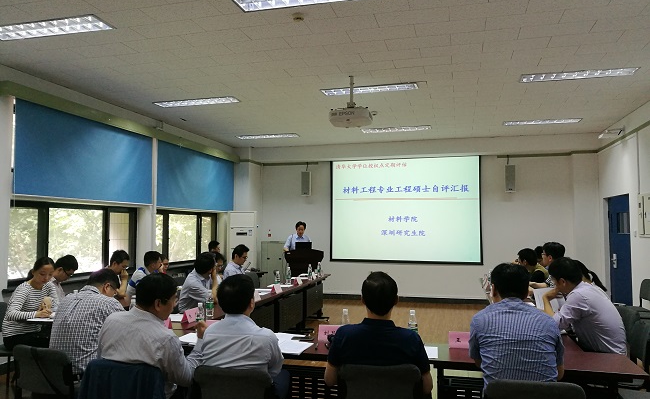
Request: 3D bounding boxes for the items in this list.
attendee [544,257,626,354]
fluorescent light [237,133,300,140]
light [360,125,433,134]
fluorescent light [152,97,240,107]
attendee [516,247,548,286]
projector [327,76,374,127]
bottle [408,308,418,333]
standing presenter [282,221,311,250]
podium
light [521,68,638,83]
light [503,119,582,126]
[{"bbox_3d":[1.714,1.032,3.284,0.700,1.300,0.500,-3,-4,38],"label":"attendee"},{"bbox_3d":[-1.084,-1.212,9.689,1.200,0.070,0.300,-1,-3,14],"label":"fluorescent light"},{"bbox_3d":[1.257,-1.237,8.924,1.200,0.080,0.300,-1,-4,14],"label":"light"},{"bbox_3d":[-1.766,-1.352,7.012,1.200,0.080,0.300,-1,-4,14],"label":"fluorescent light"},{"bbox_3d":[1.954,1.093,4.720,0.750,1.230,0.500,-2,-4,25],"label":"attendee"},{"bbox_3d":[0.318,-1.158,5.902,0.475,0.540,0.345,-1,-3,14],"label":"projector"},{"bbox_3d":[0.504,0.746,2.905,0.064,0.220,0.064,-1,-3,14],"label":"bottle"},{"bbox_3d":[-0.498,1.224,9.250,0.520,1.650,0.400,0,-4,6],"label":"standing presenter"},{"bbox_3d":[-0.348,1.411,8.670,0.640,1.090,0.460,-1,-3,6],"label":"podium"},{"bbox_3d":[2.888,-1.430,5.798,1.200,0.080,0.300,-1,-4,14],"label":"light"},{"bbox_3d":[3.566,-1.274,8.350,1.200,0.080,0.300,-1,-4,14],"label":"light"}]

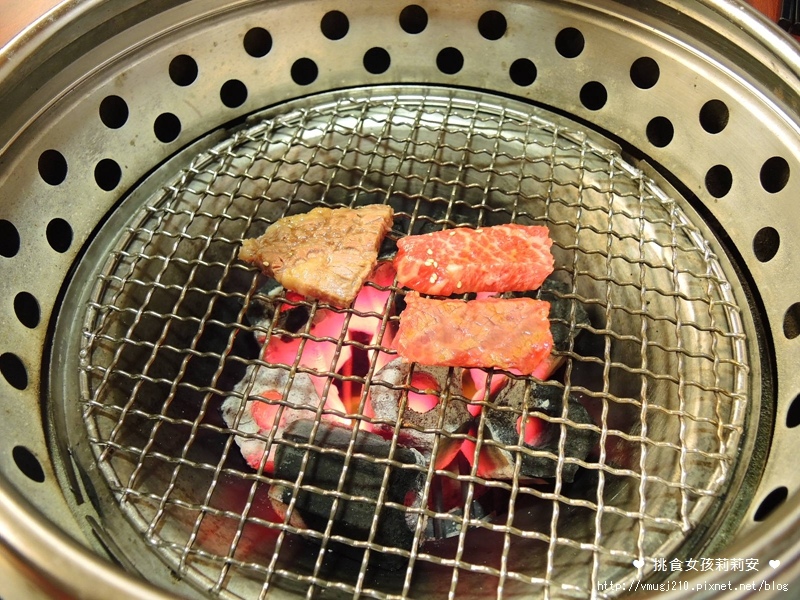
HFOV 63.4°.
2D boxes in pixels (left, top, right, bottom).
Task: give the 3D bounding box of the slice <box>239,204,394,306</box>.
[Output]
[{"bbox_3d":[-0.039,-0.027,0.296,0.061,0.010,0.056,14,54,11],"label":"slice"}]

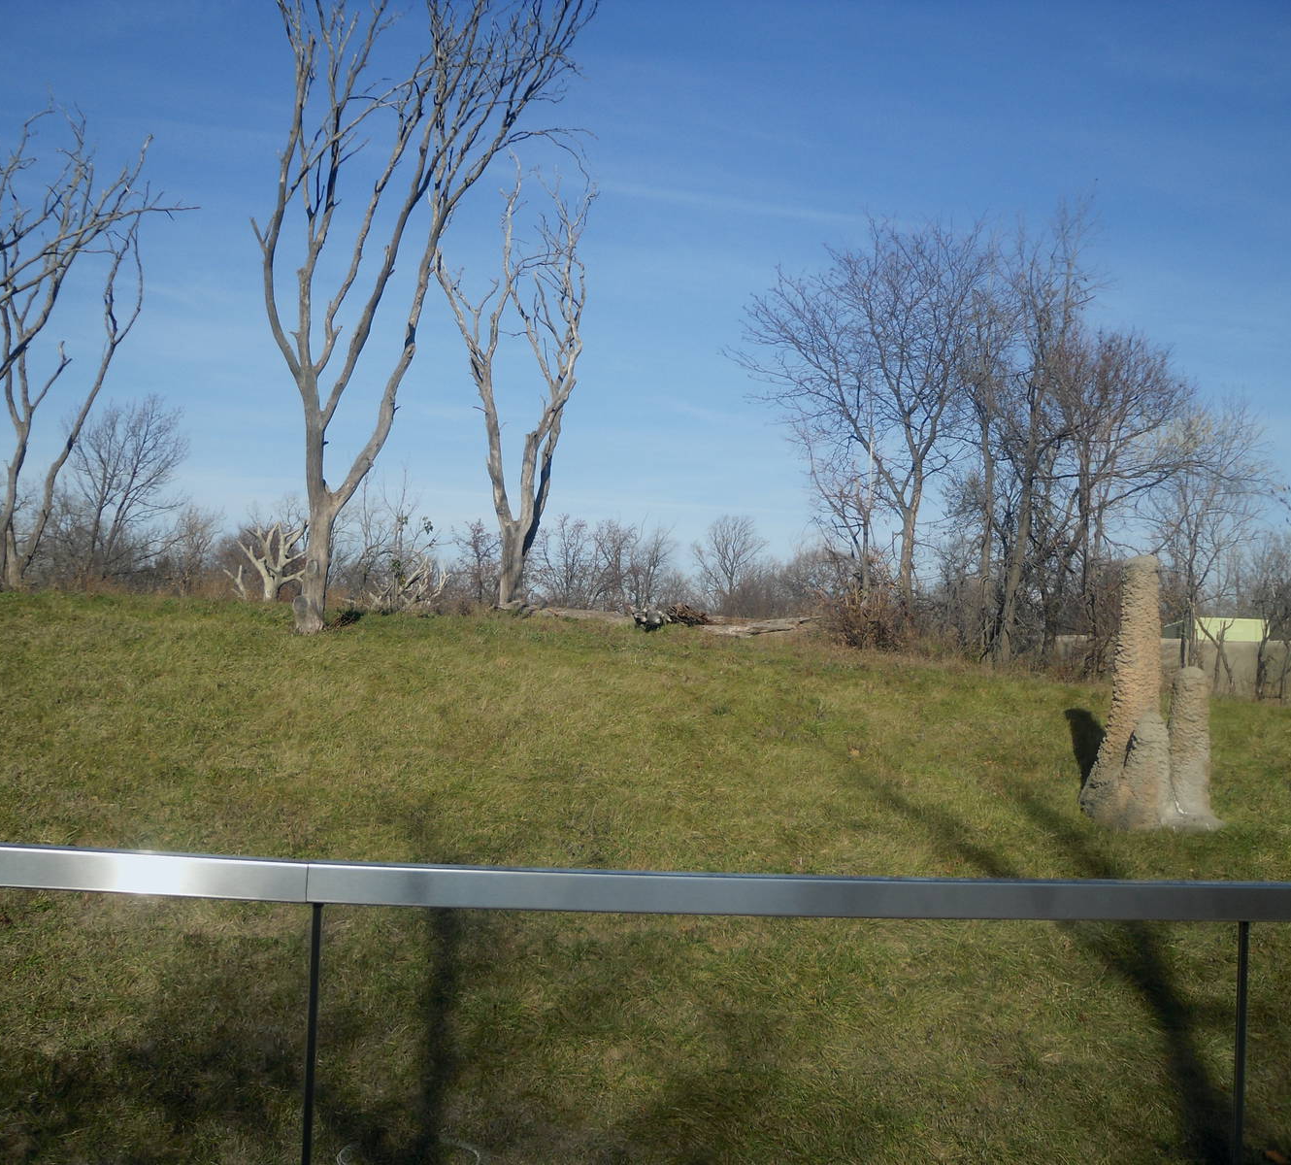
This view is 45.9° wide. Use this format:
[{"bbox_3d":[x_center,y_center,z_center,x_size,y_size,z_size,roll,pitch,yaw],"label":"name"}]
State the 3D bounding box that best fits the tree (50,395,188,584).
[{"bbox_3d":[-19.999,-3.437,58.000,5.259,7.381,5.000,2,-2,0],"label":"tree"}]

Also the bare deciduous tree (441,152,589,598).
[{"bbox_3d":[-2.309,-3.511,27.000,2.749,7.903,2.400,2,-2,0],"label":"bare deciduous tree"}]

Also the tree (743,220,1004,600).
[{"bbox_3d":[4.803,-3.596,33.000,5.644,8.531,5.200,2,-2,0],"label":"tree"}]

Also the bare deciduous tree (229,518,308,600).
[{"bbox_3d":[-7.050,-0.431,28.500,1.474,1.519,1.300,2,-2,0],"label":"bare deciduous tree"}]

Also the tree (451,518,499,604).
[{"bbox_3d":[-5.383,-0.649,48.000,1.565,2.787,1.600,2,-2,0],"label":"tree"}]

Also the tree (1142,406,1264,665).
[{"bbox_3d":[14.316,-1.086,39.000,3.164,7.042,3.100,2,-2,0],"label":"tree"}]

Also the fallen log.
[{"bbox_3d":[1.766,0.682,23.500,1.848,0.320,0.450,3,-2,-15],"label":"fallen log"}]

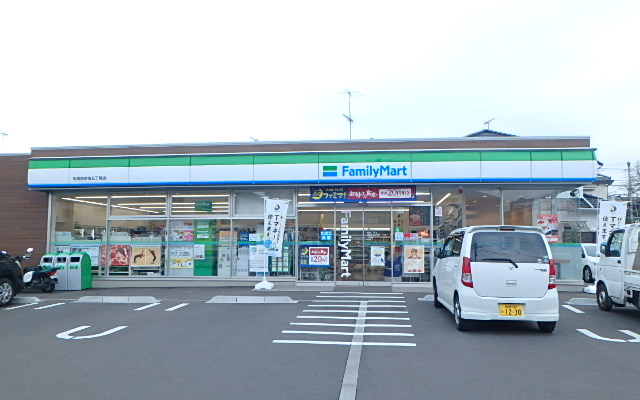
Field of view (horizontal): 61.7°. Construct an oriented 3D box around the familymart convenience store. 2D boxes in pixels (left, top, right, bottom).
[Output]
[{"bbox_3d":[-0.069,0.770,18.190,14.300,3.780,10.000,0,-5,6],"label":"familymart convenience store"}]

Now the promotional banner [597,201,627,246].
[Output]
[{"bbox_3d":[6.955,0.773,12.750,0.660,1.550,0.080,-1,-5,10],"label":"promotional banner"}]

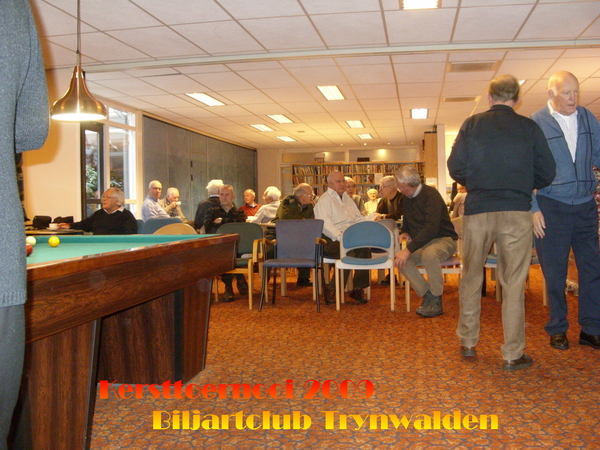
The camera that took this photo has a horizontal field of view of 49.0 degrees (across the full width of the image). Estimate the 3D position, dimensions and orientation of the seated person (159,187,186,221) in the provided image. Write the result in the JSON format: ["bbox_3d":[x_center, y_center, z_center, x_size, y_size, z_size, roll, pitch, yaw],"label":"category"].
[{"bbox_3d":[-1.620,0.110,8.700,0.780,1.230,0.520,1,2,44],"label":"seated person"}]

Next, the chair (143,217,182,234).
[{"bbox_3d":[-1.610,0.365,7.800,0.530,0.840,0.560,-1,2,-3],"label":"chair"}]

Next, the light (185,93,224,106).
[{"bbox_3d":[-1.326,-1.830,9.400,0.300,0.070,1.200,-1,2,10],"label":"light"}]

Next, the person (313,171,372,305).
[{"bbox_3d":[0.450,0.114,6.820,0.680,1.330,0.550,0,2,41],"label":"person"}]

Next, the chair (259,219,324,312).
[{"bbox_3d":[-0.045,0.369,6.270,0.580,0.840,0.570,0,2,11],"label":"chair"}]

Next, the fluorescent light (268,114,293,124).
[{"bbox_3d":[-0.332,-1.899,11.734,0.290,0.070,1.170,-1,2,10],"label":"fluorescent light"}]

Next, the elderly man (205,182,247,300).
[{"bbox_3d":[-0.800,0.168,7.000,0.520,1.200,0.800,-1,2,-9],"label":"elderly man"}]

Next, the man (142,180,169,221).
[{"bbox_3d":[-1.650,0.097,8.150,0.780,1.300,0.520,0,2,22],"label":"man"}]

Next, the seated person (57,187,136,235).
[{"bbox_3d":[-1.970,0.210,6.500,0.780,1.190,0.600,-2,2,-41],"label":"seated person"}]

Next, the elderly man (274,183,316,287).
[{"bbox_3d":[-0.018,0.122,8.100,0.660,1.260,0.520,-1,2,15],"label":"elderly man"}]

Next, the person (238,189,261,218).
[{"bbox_3d":[-0.812,0.054,10.700,0.520,1.280,0.680,-1,2,9],"label":"person"}]

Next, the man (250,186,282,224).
[{"bbox_3d":[-0.530,0.083,9.100,0.750,1.250,0.500,0,2,18],"label":"man"}]

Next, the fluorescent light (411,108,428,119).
[{"bbox_3d":[2.060,-1.930,11.220,0.300,0.070,1.200,-1,2,10],"label":"fluorescent light"}]

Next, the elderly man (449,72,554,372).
[{"bbox_3d":[1.245,-0.044,4.070,0.640,1.760,0.480,0,2,16],"label":"elderly man"}]

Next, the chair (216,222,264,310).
[{"bbox_3d":[-0.640,0.380,6.490,0.570,0.810,0.560,0,2,12],"label":"chair"}]

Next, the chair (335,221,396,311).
[{"bbox_3d":[0.640,0.370,6.210,0.540,0.800,0.560,-1,2,9],"label":"chair"}]

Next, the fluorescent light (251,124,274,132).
[{"bbox_3d":[-0.718,-1.931,13.021,0.290,0.070,1.170,-1,2,10],"label":"fluorescent light"}]

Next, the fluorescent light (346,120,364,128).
[{"bbox_3d":[1.074,-1.946,12.673,0.290,0.070,1.170,-1,2,10],"label":"fluorescent light"}]

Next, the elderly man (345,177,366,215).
[{"bbox_3d":[0.640,0.055,8.350,0.520,1.330,0.750,0,2,9],"label":"elderly man"}]

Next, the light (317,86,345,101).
[{"bbox_3d":[0.440,-1.812,8.989,0.290,0.060,1.180,0,2,10],"label":"light"}]

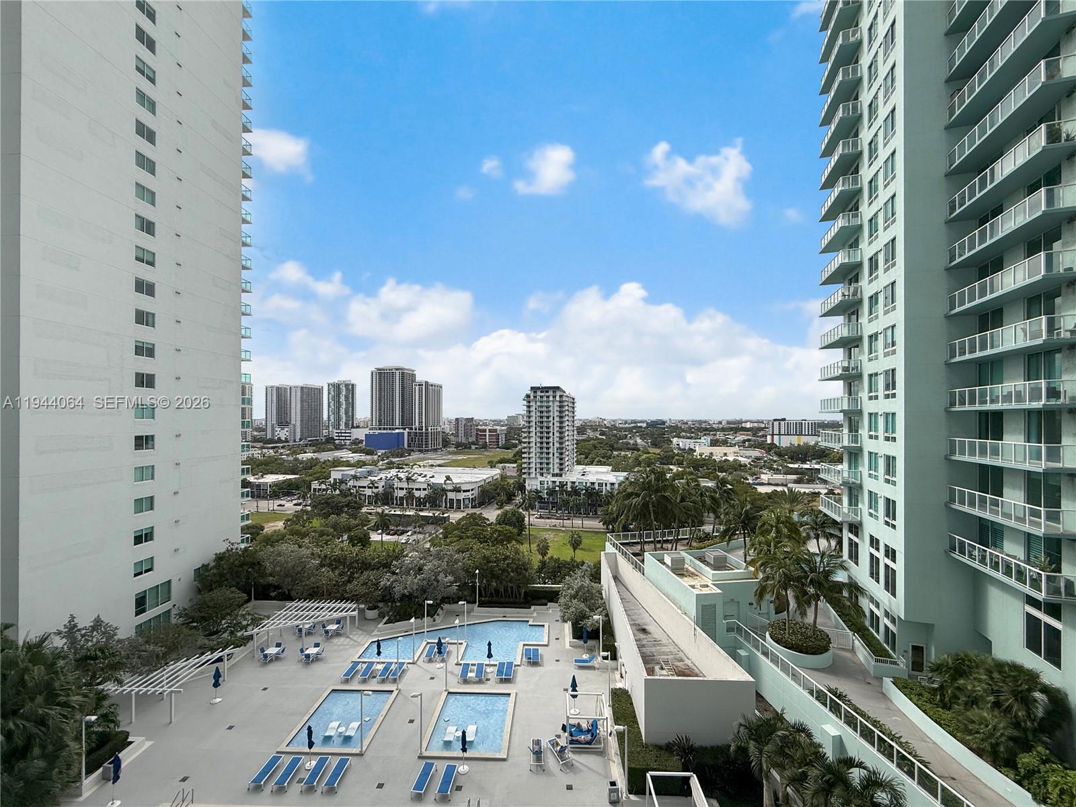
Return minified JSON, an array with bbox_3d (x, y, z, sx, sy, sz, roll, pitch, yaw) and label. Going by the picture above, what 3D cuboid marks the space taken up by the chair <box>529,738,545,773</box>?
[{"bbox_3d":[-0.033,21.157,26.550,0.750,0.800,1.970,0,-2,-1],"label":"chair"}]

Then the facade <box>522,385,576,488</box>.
[{"bbox_3d":[7.532,21.420,263.966,26.000,62.000,32.000,0,-2,13],"label":"facade"}]

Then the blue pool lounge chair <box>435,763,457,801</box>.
[{"bbox_3d":[-5.073,21.302,24.538,0.750,0.380,1.970,0,-2,4],"label":"blue pool lounge chair"}]

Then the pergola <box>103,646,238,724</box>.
[{"bbox_3d":[-26.750,20.505,31.863,6.100,2.450,5.900,0,-2,2],"label":"pergola"}]

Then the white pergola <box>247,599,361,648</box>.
[{"bbox_3d":[-21.050,20.776,40.359,7.900,2.450,6.500,0,-2,2],"label":"white pergola"}]

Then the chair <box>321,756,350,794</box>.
[{"bbox_3d":[-11.508,21.318,25.021,0.750,0.380,1.970,0,-2,0],"label":"chair"}]

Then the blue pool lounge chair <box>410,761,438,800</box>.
[{"bbox_3d":[-6.439,21.306,24.645,0.750,0.380,1.970,0,-2,7],"label":"blue pool lounge chair"}]

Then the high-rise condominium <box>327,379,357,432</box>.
[{"bbox_3d":[-349.052,10.751,776.820,40.000,104.000,27.000,0,-2,10],"label":"high-rise condominium"}]

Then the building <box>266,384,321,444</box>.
[{"bbox_3d":[-449.783,19.612,803.696,73.000,104.000,56.000,0,-2,10],"label":"building"}]

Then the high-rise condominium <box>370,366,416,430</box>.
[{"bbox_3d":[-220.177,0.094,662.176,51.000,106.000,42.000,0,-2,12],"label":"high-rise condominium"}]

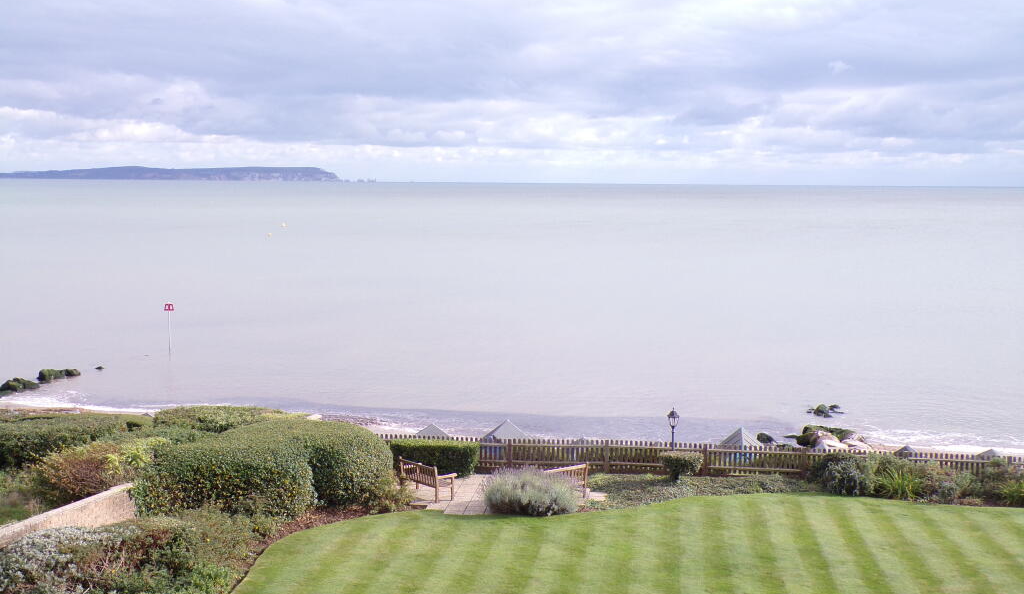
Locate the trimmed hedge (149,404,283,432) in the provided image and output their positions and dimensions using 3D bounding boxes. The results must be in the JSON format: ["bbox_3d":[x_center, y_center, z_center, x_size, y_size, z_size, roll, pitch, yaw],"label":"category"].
[{"bbox_3d":[-8.275,3.842,35.012,3.600,1.350,1.900,0,5,-5],"label":"trimmed hedge"}]

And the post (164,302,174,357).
[{"bbox_3d":[-27.880,2.689,101.072,0.800,4.340,0.800,0,5,0],"label":"post"}]

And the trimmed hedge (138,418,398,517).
[{"bbox_3d":[-6.024,4.085,30.665,5.800,1.700,3.800,0,5,-8],"label":"trimmed hedge"}]

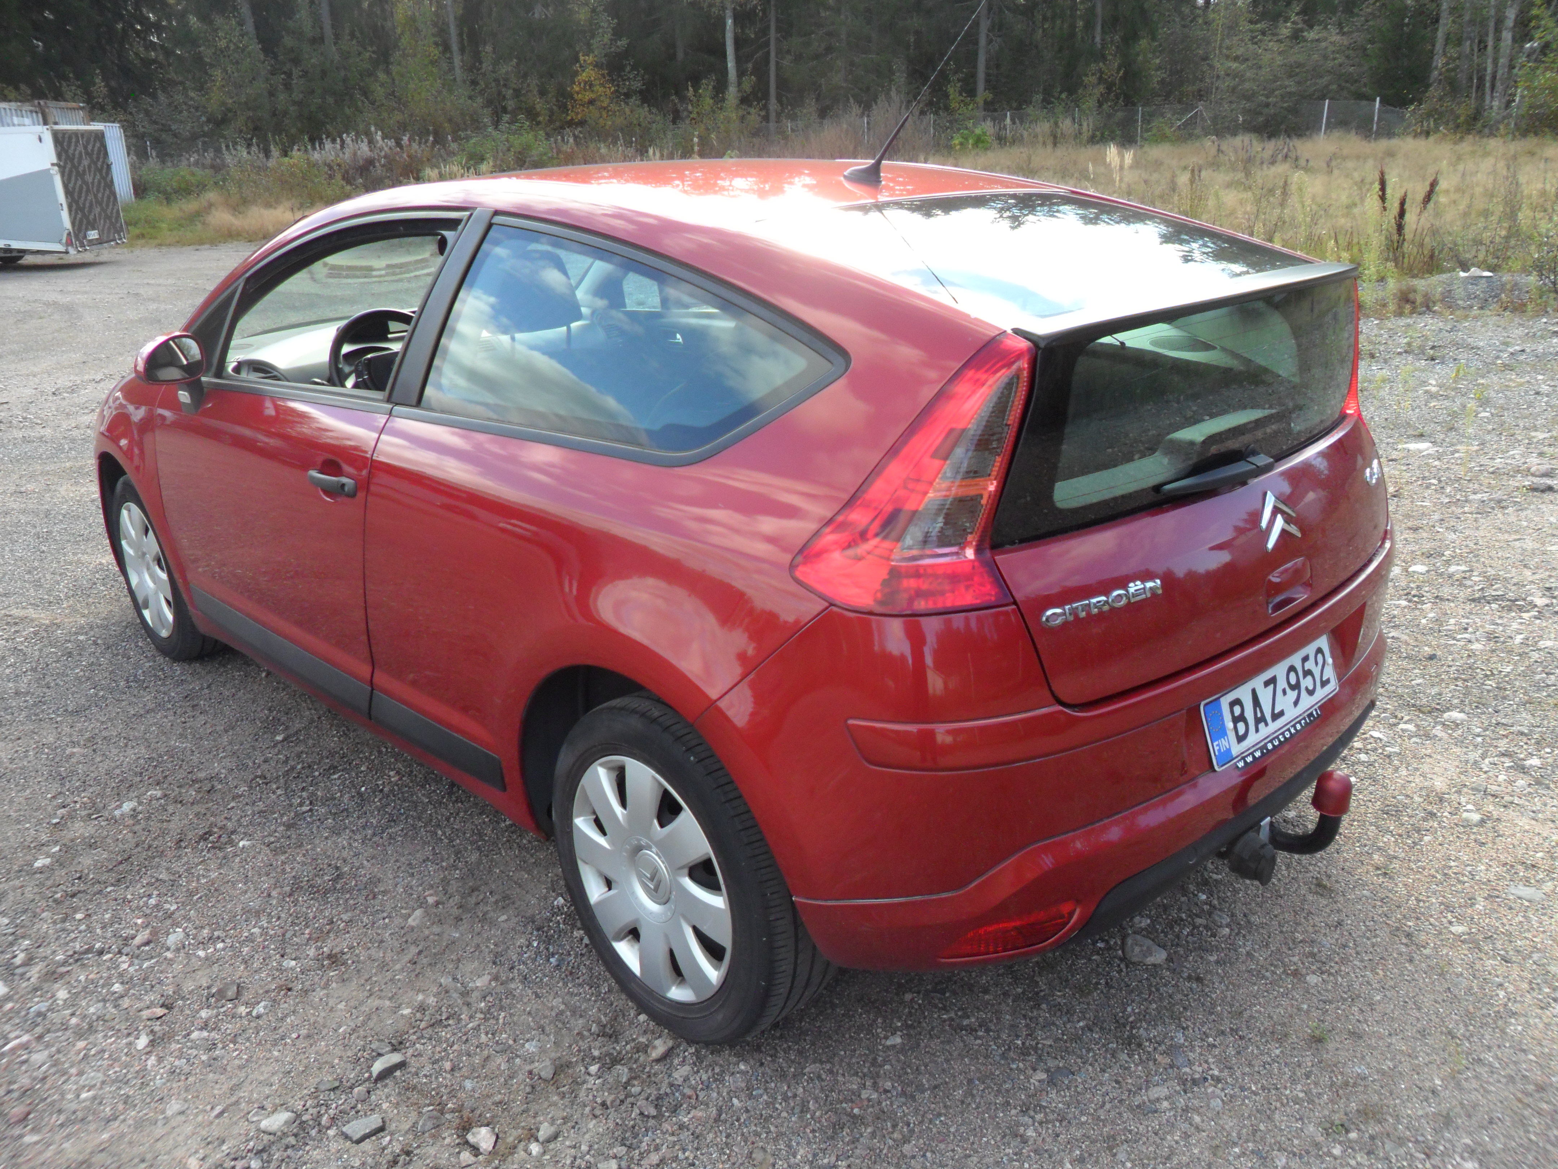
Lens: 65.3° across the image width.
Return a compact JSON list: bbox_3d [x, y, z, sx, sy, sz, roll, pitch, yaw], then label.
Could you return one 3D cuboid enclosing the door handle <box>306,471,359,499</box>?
[{"bbox_3d":[-0.975,-0.214,2.642,0.050,0.045,0.215,-19,26,-40],"label":"door handle"}]

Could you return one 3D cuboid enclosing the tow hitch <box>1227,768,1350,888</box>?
[{"bbox_3d":[0.876,0.428,2.132,0.140,0.255,0.200,-19,26,-40],"label":"tow hitch"}]

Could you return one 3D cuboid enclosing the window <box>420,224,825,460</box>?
[{"bbox_3d":[-0.283,-0.421,2.046,1.041,0.374,0.060,17,-1,43],"label":"window"}]

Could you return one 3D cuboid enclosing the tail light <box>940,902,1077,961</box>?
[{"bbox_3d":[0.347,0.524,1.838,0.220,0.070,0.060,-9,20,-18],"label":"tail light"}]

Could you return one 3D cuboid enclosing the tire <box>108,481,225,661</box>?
[{"bbox_3d":[-1.964,-0.074,3.981,0.210,0.620,0.625,-19,26,-40],"label":"tire"}]

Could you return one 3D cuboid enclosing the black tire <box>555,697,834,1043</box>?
[{"bbox_3d":[-0.155,0.484,2.187,0.210,0.620,0.625,-19,26,-40],"label":"black tire"}]

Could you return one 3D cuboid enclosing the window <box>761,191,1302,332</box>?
[{"bbox_3d":[0.450,-0.627,2.239,0.980,0.060,0.650,-19,38,-40],"label":"window"}]

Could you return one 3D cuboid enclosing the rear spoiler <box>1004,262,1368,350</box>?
[{"bbox_3d":[0.709,-0.475,2.010,1.050,0.055,0.105,-19,26,-40],"label":"rear spoiler"}]

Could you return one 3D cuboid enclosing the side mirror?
[{"bbox_3d":[-1.526,-0.572,3.050,0.100,0.120,0.170,15,25,39],"label":"side mirror"}]

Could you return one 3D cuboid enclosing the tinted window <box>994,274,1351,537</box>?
[{"bbox_3d":[0.759,-0.319,2.014,1.150,0.290,0.110,-19,12,-40],"label":"tinted window"}]

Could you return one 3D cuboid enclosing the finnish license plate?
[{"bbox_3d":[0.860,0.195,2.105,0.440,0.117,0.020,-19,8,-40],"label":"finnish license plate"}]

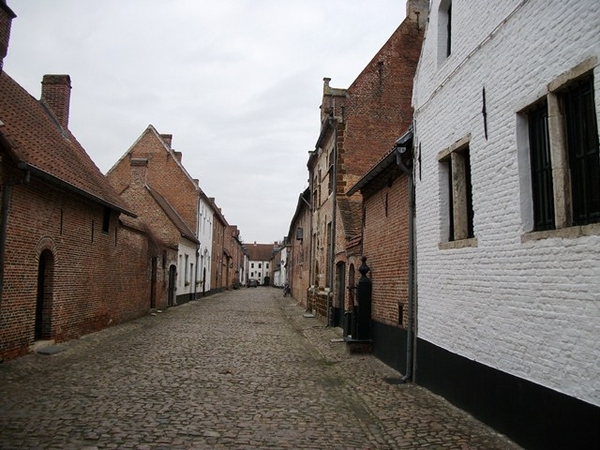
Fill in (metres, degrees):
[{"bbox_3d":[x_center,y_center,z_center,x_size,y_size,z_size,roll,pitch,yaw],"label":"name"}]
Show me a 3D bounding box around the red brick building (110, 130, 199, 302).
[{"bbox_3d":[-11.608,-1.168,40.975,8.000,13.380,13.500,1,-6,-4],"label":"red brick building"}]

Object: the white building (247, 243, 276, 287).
[{"bbox_3d":[-9.988,10.462,144.334,10.000,11.080,8.000,1,-6,-4],"label":"white building"}]

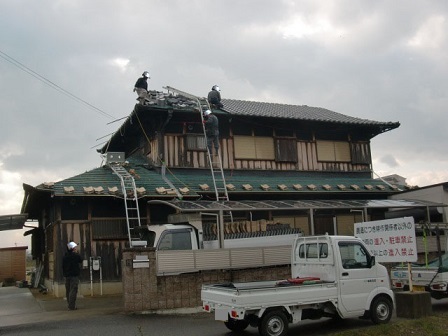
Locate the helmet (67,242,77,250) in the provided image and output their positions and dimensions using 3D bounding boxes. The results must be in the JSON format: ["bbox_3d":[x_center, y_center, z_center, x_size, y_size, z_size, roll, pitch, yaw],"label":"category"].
[{"bbox_3d":[-4.032,2.075,13.003,0.285,0.165,0.225,-18,2,-36],"label":"helmet"}]

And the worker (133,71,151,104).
[{"bbox_3d":[-2.796,-2.710,16.694,0.600,1.197,0.520,-2,-9,-2],"label":"worker"}]

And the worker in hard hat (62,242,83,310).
[{"bbox_3d":[-3.962,2.825,12.866,0.520,1.750,0.380,-8,-10,30],"label":"worker in hard hat"}]

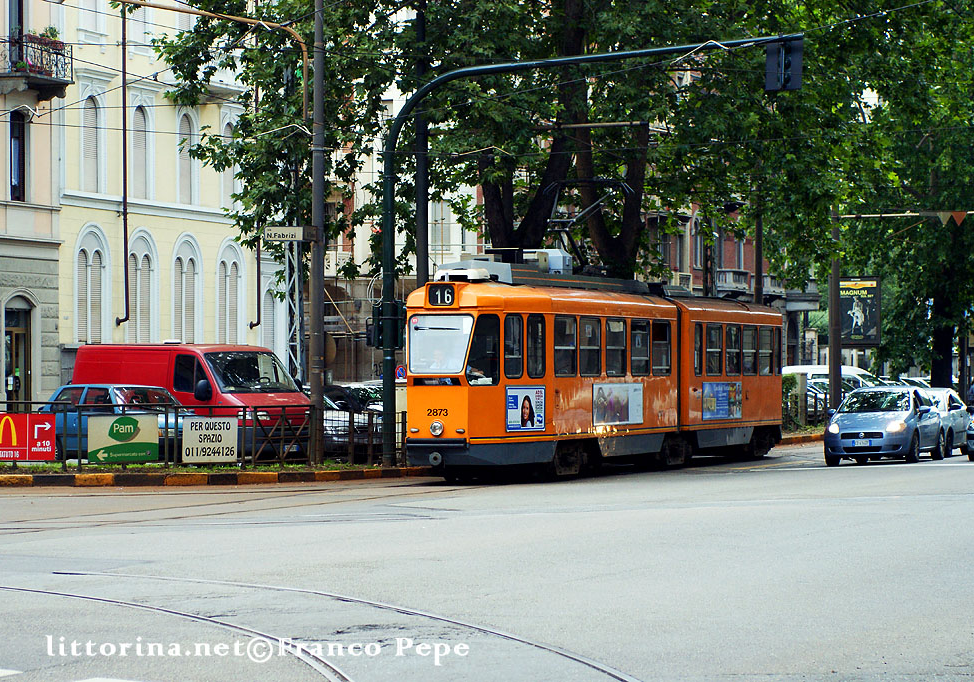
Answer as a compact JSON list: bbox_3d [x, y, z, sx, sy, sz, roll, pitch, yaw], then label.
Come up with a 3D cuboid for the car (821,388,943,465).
[{"bbox_3d":[7.589,1.561,48.496,1.690,1.490,4.030,-1,-1,21],"label":"car"}]

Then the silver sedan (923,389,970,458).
[{"bbox_3d":[9.029,1.648,53.069,1.700,1.440,4.100,-1,-1,21],"label":"silver sedan"}]

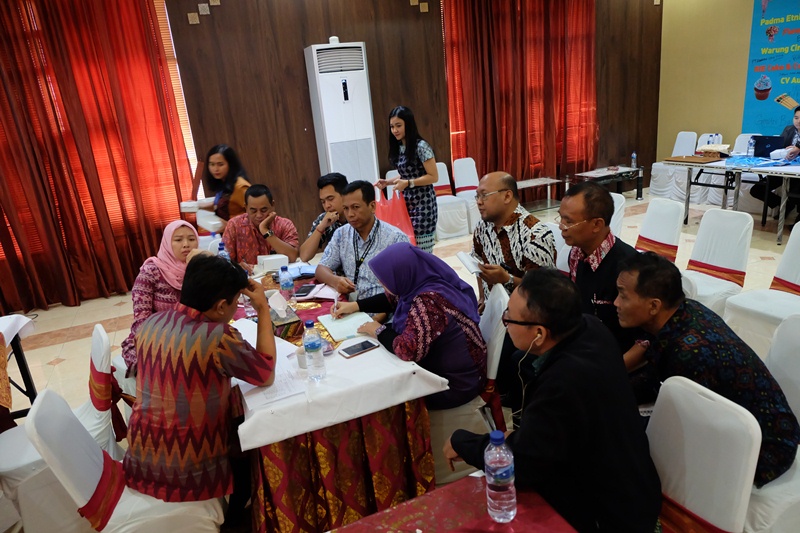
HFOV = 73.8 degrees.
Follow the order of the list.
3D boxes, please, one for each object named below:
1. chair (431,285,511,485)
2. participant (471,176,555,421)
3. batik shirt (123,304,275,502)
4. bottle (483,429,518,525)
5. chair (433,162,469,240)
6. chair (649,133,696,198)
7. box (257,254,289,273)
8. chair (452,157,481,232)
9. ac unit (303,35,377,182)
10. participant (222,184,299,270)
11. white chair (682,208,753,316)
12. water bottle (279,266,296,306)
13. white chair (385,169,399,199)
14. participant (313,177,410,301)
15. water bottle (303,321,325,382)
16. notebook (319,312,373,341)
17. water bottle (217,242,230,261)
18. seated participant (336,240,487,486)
[{"bbox_3d":[0.189,0.541,2.397,0.510,0.900,0.440,-10,17,-14],"label":"chair"},{"bbox_3d":[0.670,0.081,3.239,0.520,1.270,0.750,5,20,31],"label":"participant"},{"bbox_3d":[-0.699,0.432,1.847,0.470,0.630,0.380,-4,17,7],"label":"batik shirt"},{"bbox_3d":[0.242,0.499,1.276,0.068,0.230,0.068,-5,17,2],"label":"bottle"},{"bbox_3d":[0.554,-0.854,6.930,0.440,0.900,0.520,-12,18,-18],"label":"chair"},{"bbox_3d":[4.023,-1.504,7.781,0.540,0.890,0.450,-13,19,-20],"label":"chair"},{"bbox_3d":[-0.832,-0.028,3.529,0.165,0.070,0.120,-7,17,-5],"label":"box"},{"bbox_3d":[1.000,-0.945,7.082,0.440,0.900,0.520,-12,18,-18],"label":"chair"},{"bbox_3d":[-0.624,-1.434,6.182,0.600,2.100,0.370,-13,18,-21],"label":"ac unit"},{"bbox_3d":[-0.892,0.050,3.810,0.540,1.270,0.720,-9,17,-9],"label":"participant"},{"bbox_3d":[1.873,0.121,3.350,0.540,0.890,0.450,-13,19,-20],"label":"white chair"},{"bbox_3d":[-0.572,0.112,2.740,0.067,0.228,0.067,-13,19,-20],"label":"water bottle"},{"bbox_3d":[0.145,-0.737,6.602,0.450,0.900,0.520,-13,18,-21],"label":"white chair"},{"bbox_3d":[-0.220,0.126,3.277,0.560,1.250,0.720,-2,17,14],"label":"participant"},{"bbox_3d":[-0.326,0.306,1.978,0.066,0.235,0.066,-5,17,2],"label":"water bottle"},{"bbox_3d":[-0.213,0.266,2.367,0.215,0.015,0.285,-13,18,-23],"label":"notebook"},{"bbox_3d":[-1.085,-0.010,3.320,0.067,0.228,0.067,-13,19,-20],"label":"water bottle"},{"bbox_3d":[0.081,0.443,2.378,0.680,1.130,0.560,-6,17,-1],"label":"seated participant"}]

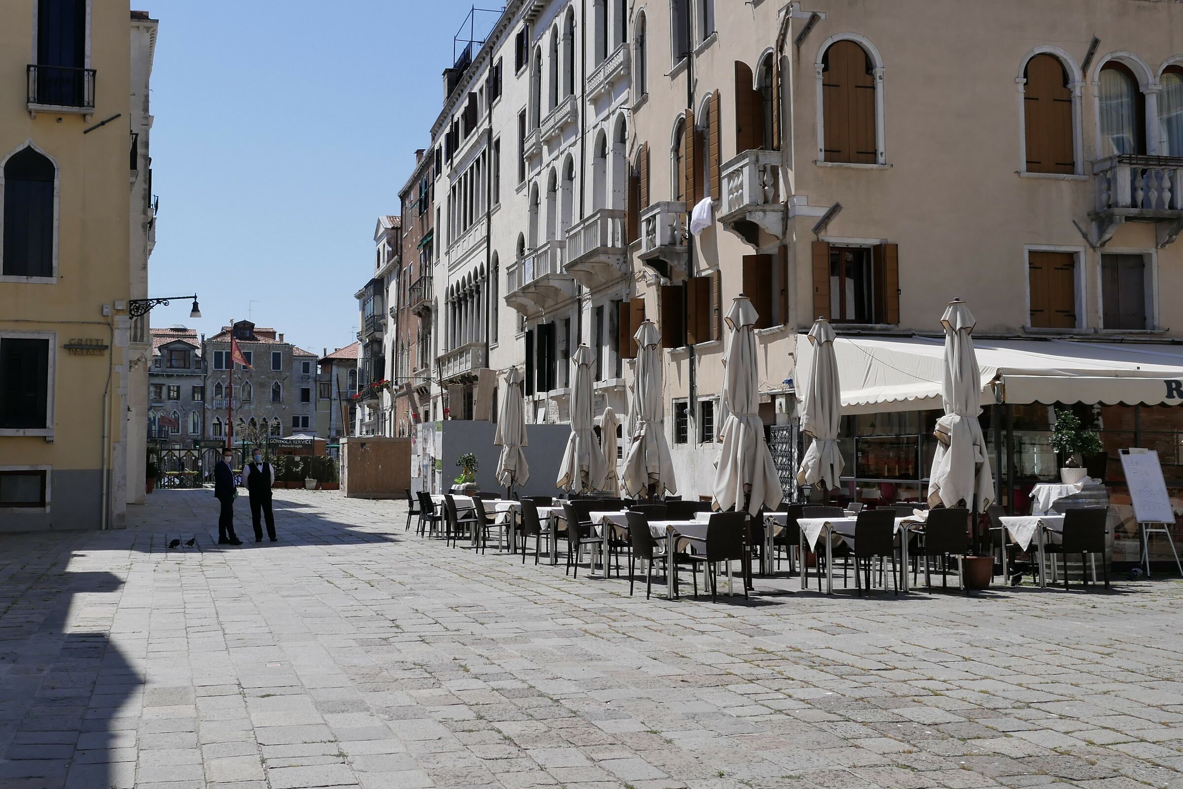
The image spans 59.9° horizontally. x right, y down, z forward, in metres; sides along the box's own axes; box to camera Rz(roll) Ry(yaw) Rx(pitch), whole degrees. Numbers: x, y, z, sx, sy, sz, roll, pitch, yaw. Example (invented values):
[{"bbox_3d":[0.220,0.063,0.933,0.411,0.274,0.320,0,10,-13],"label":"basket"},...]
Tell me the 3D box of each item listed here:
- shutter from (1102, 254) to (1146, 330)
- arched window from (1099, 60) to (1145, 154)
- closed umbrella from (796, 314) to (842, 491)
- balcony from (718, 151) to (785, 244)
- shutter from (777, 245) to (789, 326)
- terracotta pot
[{"bbox_3d":[10.429,-2.009,20.121,0.900,1.437,0.060,1,-4,-9],"label":"shutter"},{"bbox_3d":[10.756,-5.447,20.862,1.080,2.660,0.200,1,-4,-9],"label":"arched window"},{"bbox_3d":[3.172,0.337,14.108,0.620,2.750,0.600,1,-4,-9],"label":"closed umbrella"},{"bbox_3d":[2.890,-3.479,18.651,0.720,1.540,1.166,1,-4,-19],"label":"balcony"},{"bbox_3d":[3.335,-1.914,17.870,0.100,1.420,0.400,2,-4,-20],"label":"shutter"},{"bbox_3d":[4.322,1.991,11.592,0.385,0.380,0.385,0,-4,0],"label":"terracotta pot"}]

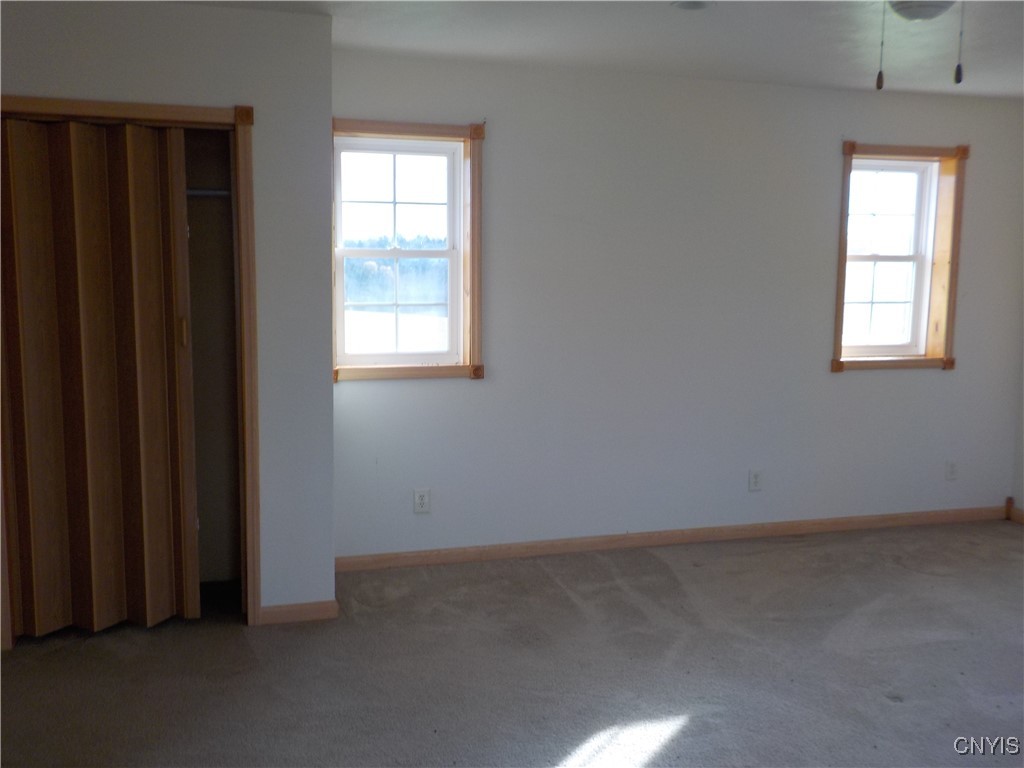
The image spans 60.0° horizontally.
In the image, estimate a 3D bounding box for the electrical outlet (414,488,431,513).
[{"bbox_3d":[-0.435,0.568,4.315,0.072,0.116,0.007,-1,7,-16],"label":"electrical outlet"}]

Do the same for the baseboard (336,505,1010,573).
[{"bbox_3d":[1.054,0.816,4.784,4.028,0.078,0.016,-1,7,-16],"label":"baseboard"}]

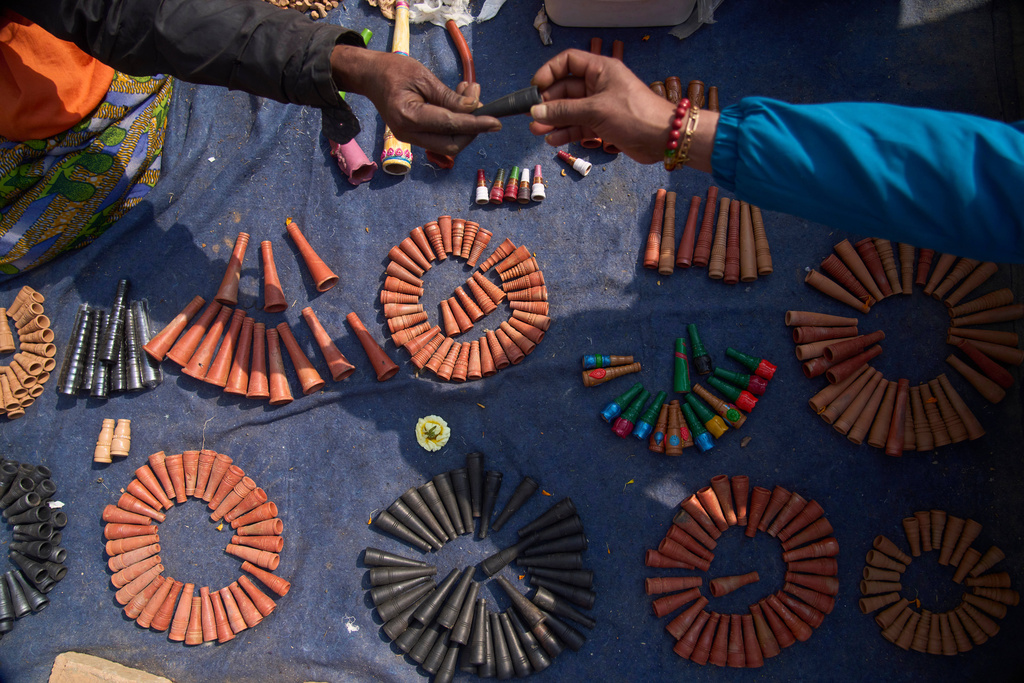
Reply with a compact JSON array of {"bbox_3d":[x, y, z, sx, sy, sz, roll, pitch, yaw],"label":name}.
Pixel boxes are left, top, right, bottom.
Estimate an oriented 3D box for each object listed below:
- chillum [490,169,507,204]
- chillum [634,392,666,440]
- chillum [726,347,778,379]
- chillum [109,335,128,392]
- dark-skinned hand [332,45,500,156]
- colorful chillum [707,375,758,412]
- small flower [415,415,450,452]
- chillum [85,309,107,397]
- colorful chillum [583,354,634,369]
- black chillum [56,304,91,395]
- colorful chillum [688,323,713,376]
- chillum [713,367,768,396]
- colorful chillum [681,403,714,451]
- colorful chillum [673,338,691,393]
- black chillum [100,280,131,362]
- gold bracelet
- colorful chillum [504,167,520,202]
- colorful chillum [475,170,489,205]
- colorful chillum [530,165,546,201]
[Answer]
[{"bbox_3d":[-0.018,-0.234,1.029,0.019,0.019,0.053,7,75,1],"label":"chillum"},{"bbox_3d":[0.197,0.103,0.966,0.023,0.023,0.075,31,80,5],"label":"chillum"},{"bbox_3d":[0.352,0.030,1.009,0.073,0.024,0.024,27,86,12],"label":"chillum"},{"bbox_3d":[-0.563,0.015,0.980,0.022,0.022,0.110,-5,80,-1],"label":"chillum"},{"bbox_3d":[-0.106,-0.254,0.745,0.185,0.090,0.085,19,81,3],"label":"dark-skinned hand"},{"bbox_3d":[0.314,0.073,0.974,0.072,0.022,0.022,31,81,10],"label":"colorful chillum"},{"bbox_3d":[-0.112,0.130,0.960,0.049,0.024,0.052,0,80,0],"label":"small flower"},{"bbox_3d":[-0.663,0.018,1.092,0.024,0.024,0.140,-4,81,4],"label":"chillum"},{"bbox_3d":[0.139,0.027,0.983,0.072,0.018,0.018,-3,80,-4],"label":"colorful chillum"},{"bbox_3d":[-0.697,0.013,1.094,0.027,0.027,0.144,4,82,5],"label":"black chillum"},{"bbox_3d":[0.268,0.011,0.984,0.024,0.024,0.072,-10,75,-2],"label":"colorful chillum"},{"bbox_3d":[0.337,0.057,1.007,0.074,0.025,0.025,21,86,12],"label":"chillum"},{"bbox_3d":[0.262,0.120,0.963,0.023,0.023,0.070,-26,80,-4],"label":"colorful chillum"},{"bbox_3d":[0.253,0.036,1.016,0.024,0.024,0.081,0,80,5],"label":"colorful chillum"},{"bbox_3d":[-0.563,-0.030,0.971,0.024,0.024,0.119,3,77,1],"label":"black chillum"},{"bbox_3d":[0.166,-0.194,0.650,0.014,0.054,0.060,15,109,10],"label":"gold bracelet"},{"bbox_3d":[0.003,-0.248,1.069,0.021,0.021,0.055,7,79,5],"label":"colorful chillum"},{"bbox_3d":[-0.045,-0.234,1.029,0.019,0.019,0.053,-3,75,0],"label":"colorful chillum"},{"bbox_3d":[0.042,-0.250,1.066,0.022,0.022,0.055,-1,78,4],"label":"colorful chillum"}]

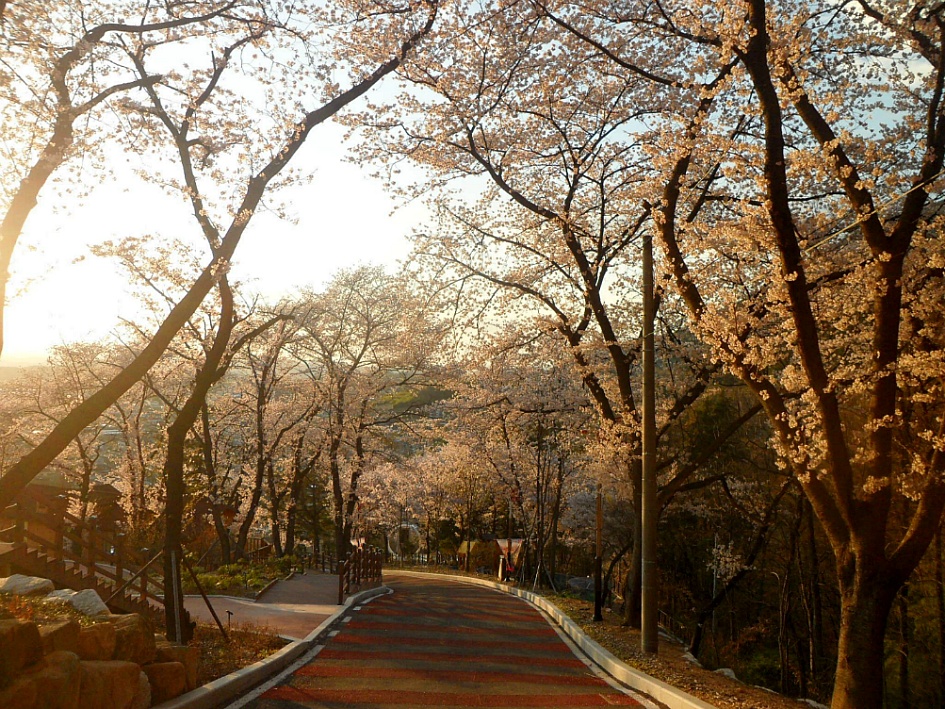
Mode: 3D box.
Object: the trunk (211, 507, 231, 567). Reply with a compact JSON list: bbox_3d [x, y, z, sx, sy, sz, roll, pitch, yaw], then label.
[{"bbox_3d":[-8.200,5.950,24.000,0.420,2.050,0.380,-10,-1,0],"label":"trunk"}]

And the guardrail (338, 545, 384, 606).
[{"bbox_3d":[-3.165,6.290,21.700,0.200,1.120,9.450,0,-13,-1],"label":"guardrail"}]

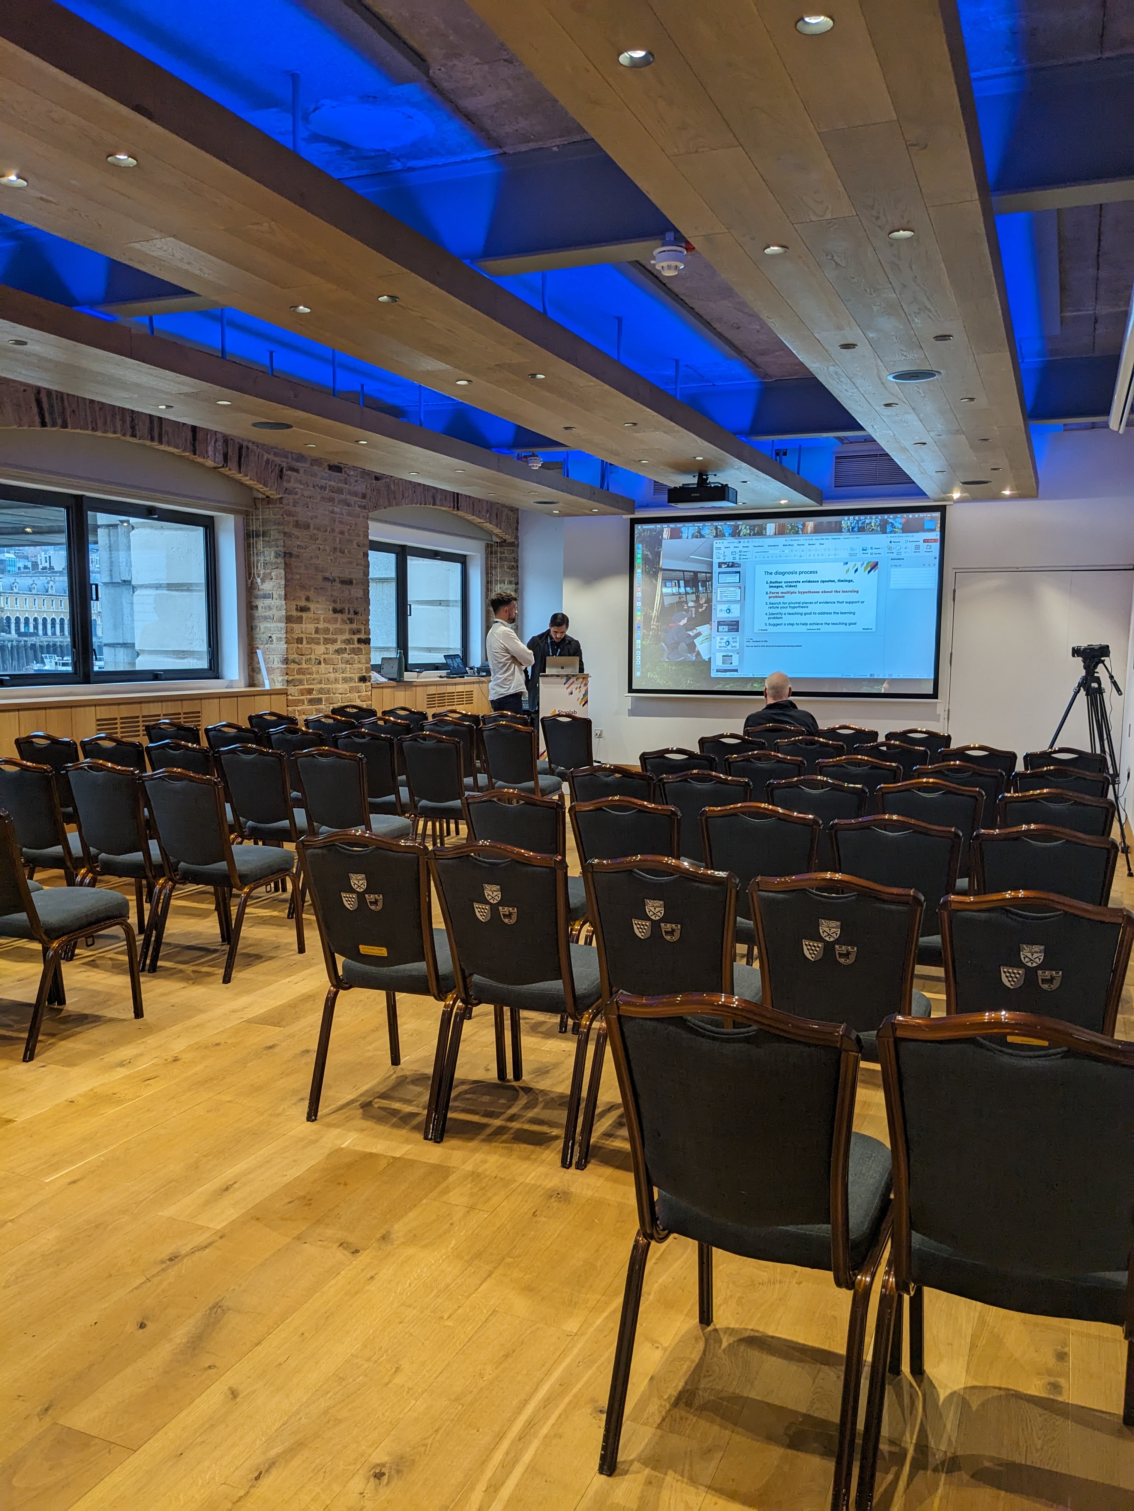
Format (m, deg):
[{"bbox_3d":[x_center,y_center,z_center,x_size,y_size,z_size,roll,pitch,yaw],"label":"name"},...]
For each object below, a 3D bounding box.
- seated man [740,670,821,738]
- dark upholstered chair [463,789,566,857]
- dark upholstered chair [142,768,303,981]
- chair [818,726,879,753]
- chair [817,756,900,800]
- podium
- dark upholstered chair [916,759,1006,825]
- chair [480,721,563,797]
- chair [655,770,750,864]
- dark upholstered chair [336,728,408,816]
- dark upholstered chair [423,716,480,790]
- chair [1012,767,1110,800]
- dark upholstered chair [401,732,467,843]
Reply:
[{"bbox_3d":[1.550,0.025,8.238,0.536,1.248,0.799,3,6,25],"label":"seated man"},{"bbox_3d":[-0.088,0.545,4.592,0.434,0.897,0.575,3,6,24],"label":"dark upholstered chair"},{"bbox_3d":[-1.556,0.488,5.353,0.439,0.941,0.604,3,6,22],"label":"dark upholstered chair"},{"bbox_3d":[2.022,0.226,8.347,0.447,0.920,0.601,3,6,23],"label":"chair"},{"bbox_3d":[1.527,0.419,6.053,0.439,0.902,0.584,3,6,23],"label":"chair"},{"bbox_3d":[0.013,-0.216,11.137,0.487,1.121,0.409,2,6,10],"label":"podium"},{"bbox_3d":[1.984,0.464,5.954,0.447,0.920,0.601,3,6,23],"label":"dark upholstered chair"},{"bbox_3d":[-0.301,0.212,8.201,0.447,0.920,0.601,3,6,22],"label":"chair"},{"bbox_3d":[0.681,0.481,5.293,0.439,0.902,0.584,3,6,23],"label":"chair"},{"bbox_3d":[-1.108,0.269,7.260,0.434,0.897,0.575,3,6,20],"label":"dark upholstered chair"},{"bbox_3d":[-0.752,0.170,8.694,0.439,0.941,0.604,3,6,21],"label":"dark upholstered chair"},{"bbox_3d":[2.379,0.494,5.748,0.439,0.941,0.604,3,6,21],"label":"chair"},{"bbox_3d":[-0.709,0.288,7.131,0.439,0.902,0.584,3,6,21],"label":"dark upholstered chair"}]

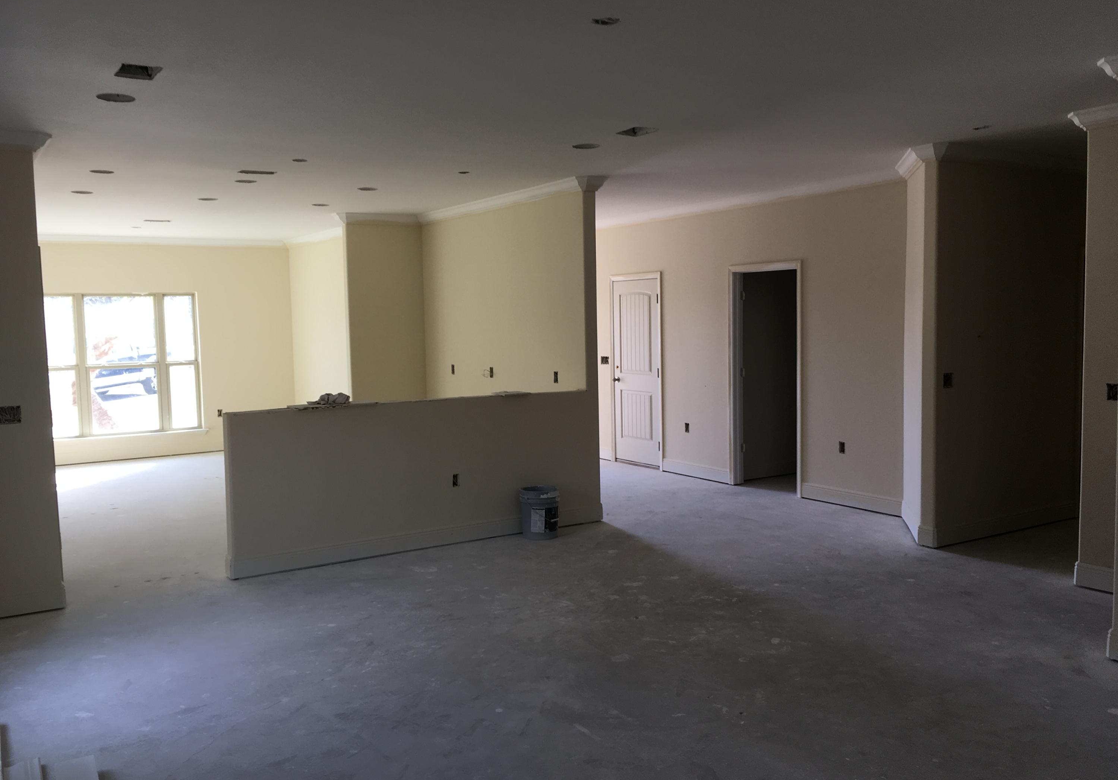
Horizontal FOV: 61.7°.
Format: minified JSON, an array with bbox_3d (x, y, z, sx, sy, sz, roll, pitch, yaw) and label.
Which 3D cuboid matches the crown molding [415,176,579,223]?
[{"bbox_3d":[-0.669,-1.693,8.604,0.090,0.100,3.164,-4,5,-32],"label":"crown molding"}]

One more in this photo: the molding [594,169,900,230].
[{"bbox_3d":[1.489,-1.772,9.081,0.090,0.100,4.371,-4,5,-32],"label":"molding"}]

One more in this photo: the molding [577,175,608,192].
[{"bbox_3d":[0.262,-1.610,7.304,0.283,0.100,0.090,-4,5,-32],"label":"molding"}]

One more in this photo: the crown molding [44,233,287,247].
[{"bbox_3d":[-4.870,-1.850,11.665,3.033,0.100,0.090,-4,5,-32],"label":"crown molding"}]

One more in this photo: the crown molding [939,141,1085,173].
[{"bbox_3d":[3.338,-1.624,6.717,1.906,0.100,0.090,-4,5,-32],"label":"crown molding"}]

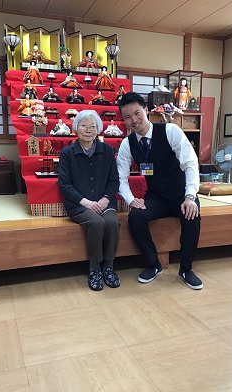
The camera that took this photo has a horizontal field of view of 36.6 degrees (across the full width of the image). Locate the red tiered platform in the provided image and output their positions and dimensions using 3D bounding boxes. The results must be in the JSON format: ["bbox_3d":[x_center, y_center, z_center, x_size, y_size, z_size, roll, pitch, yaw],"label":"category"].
[{"bbox_3d":[-0.321,-0.562,3.328,1.260,1.250,1.280,-3,9,-21],"label":"red tiered platform"}]

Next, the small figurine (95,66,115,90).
[{"bbox_3d":[-0.108,-1.223,3.657,0.201,0.248,0.140,-3,9,-21],"label":"small figurine"}]

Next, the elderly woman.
[{"bbox_3d":[-0.170,0.013,2.411,0.460,1.185,0.520,-1,8,-13],"label":"elderly woman"}]

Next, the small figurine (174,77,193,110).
[{"bbox_3d":[0.876,-1.321,4.547,0.232,0.427,0.140,-3,9,-21],"label":"small figurine"}]

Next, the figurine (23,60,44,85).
[{"bbox_3d":[-0.796,-1.188,3.400,0.184,0.228,0.140,-3,9,-21],"label":"figurine"}]

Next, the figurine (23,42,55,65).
[{"bbox_3d":[-0.796,-1.468,3.617,0.335,0.237,0.220,-3,9,-21],"label":"figurine"}]

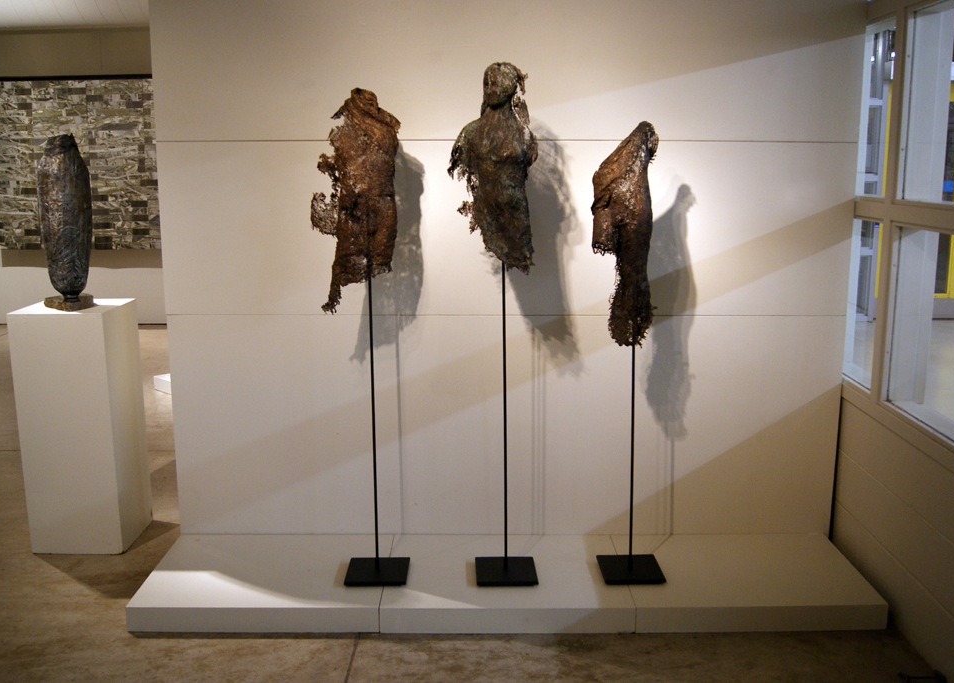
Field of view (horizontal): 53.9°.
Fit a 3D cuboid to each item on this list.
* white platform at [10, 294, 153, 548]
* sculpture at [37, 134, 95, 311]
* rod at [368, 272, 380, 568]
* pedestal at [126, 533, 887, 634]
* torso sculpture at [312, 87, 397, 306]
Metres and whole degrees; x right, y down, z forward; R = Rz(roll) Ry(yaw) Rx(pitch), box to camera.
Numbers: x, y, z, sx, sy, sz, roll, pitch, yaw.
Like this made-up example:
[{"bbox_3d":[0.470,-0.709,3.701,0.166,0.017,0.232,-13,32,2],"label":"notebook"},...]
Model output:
[{"bbox_3d":[-1.569,0.331,3.761,0.350,0.953,0.349,0,11,0],"label":"white platform"},{"bbox_3d":[-1.581,-0.461,3.612,0.196,0.656,0.190,0,11,0],"label":"sculpture"},{"bbox_3d":[-0.346,0.287,3.179,0.010,1.046,0.010,0,11,0],"label":"rod"},{"bbox_3d":[0.098,0.848,3.343,2.475,0.088,0.588,0,11,0],"label":"pedestal"},{"bbox_3d":[-0.391,-0.446,3.025,0.275,0.710,0.165,0,11,0],"label":"torso sculpture"}]

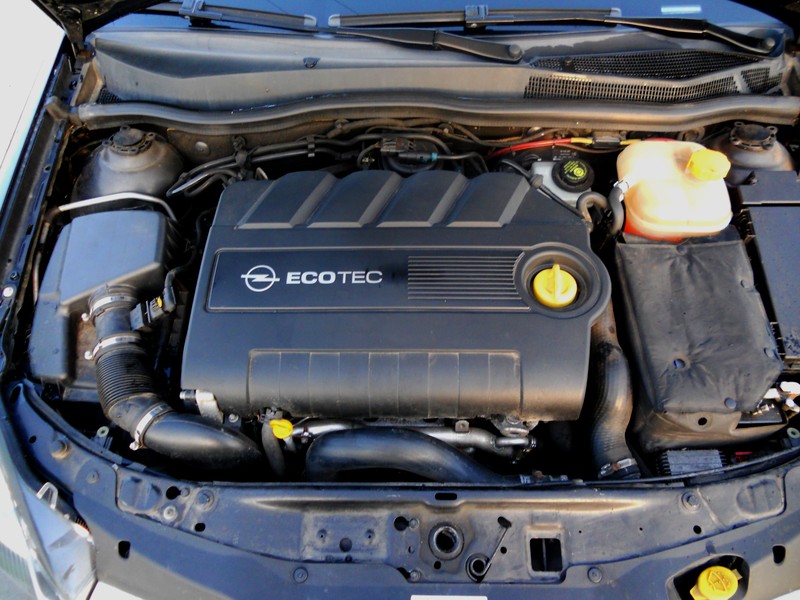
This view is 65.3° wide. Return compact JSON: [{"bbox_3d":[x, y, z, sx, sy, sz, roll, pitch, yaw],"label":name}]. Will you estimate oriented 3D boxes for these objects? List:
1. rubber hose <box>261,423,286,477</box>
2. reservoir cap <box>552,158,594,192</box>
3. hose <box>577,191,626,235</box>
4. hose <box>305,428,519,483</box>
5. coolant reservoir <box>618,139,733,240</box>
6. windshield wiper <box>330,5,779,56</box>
[{"bbox_3d":[-0.187,0.229,0.951,0.030,0.140,0.034,0,38,0],"label":"rubber hose"},{"bbox_3d":[0.289,-0.206,1.040,0.069,0.032,0.069,0,52,0],"label":"reservoir cap"},{"bbox_3d":[0.328,-0.141,1.020,0.078,0.075,0.060,0,52,0],"label":"hose"},{"bbox_3d":[0.020,0.228,0.913,0.315,0.100,0.100,0,52,0],"label":"hose"},{"bbox_3d":[0.460,-0.178,1.072,0.180,0.160,0.145,0,52,0],"label":"coolant reservoir"},{"bbox_3d":[0.278,-0.500,1.147,0.835,0.050,0.075,2,80,0],"label":"windshield wiper"}]

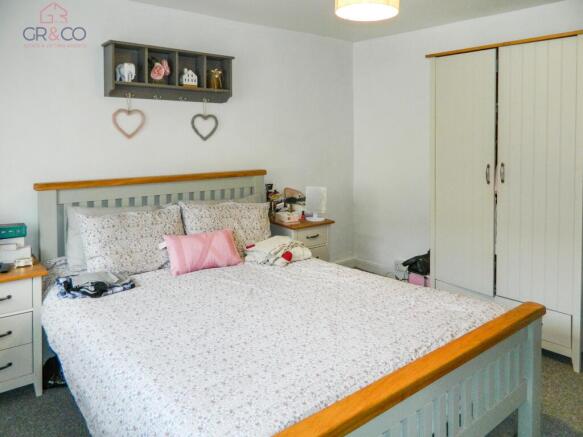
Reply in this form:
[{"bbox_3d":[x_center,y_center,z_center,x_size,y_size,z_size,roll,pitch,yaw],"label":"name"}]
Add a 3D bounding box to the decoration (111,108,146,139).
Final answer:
[{"bbox_3d":[-1.095,-0.641,2.846,0.215,0.195,0.025,-7,12,-38],"label":"decoration"}]

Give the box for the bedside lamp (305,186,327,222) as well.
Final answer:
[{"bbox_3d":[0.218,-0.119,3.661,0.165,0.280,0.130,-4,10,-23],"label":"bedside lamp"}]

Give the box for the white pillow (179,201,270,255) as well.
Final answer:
[{"bbox_3d":[-0.472,0.054,3.145,0.680,0.380,0.150,-7,-5,-38],"label":"white pillow"}]

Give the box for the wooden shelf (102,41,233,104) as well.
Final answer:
[{"bbox_3d":[-0.823,-1.004,2.951,0.880,0.330,0.150,-7,12,-38],"label":"wooden shelf"}]

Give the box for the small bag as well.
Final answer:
[{"bbox_3d":[1.015,0.331,3.335,0.250,0.200,0.270,-7,12,-38],"label":"small bag"}]

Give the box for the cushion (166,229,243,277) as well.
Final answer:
[{"bbox_3d":[-0.558,0.203,2.650,0.440,0.230,0.120,-7,-15,-38],"label":"cushion"}]

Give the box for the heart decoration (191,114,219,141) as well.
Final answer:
[{"bbox_3d":[-0.655,-0.689,3.190,0.212,0.190,0.025,-7,12,-38],"label":"heart decoration"}]

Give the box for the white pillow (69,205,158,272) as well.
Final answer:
[{"bbox_3d":[-1.100,0.091,2.739,0.660,0.380,0.150,-7,-2,-38],"label":"white pillow"}]

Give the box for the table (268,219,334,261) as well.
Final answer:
[{"bbox_3d":[0.074,0.341,3.669,0.450,0.620,0.400,-7,12,-38],"label":"table"}]

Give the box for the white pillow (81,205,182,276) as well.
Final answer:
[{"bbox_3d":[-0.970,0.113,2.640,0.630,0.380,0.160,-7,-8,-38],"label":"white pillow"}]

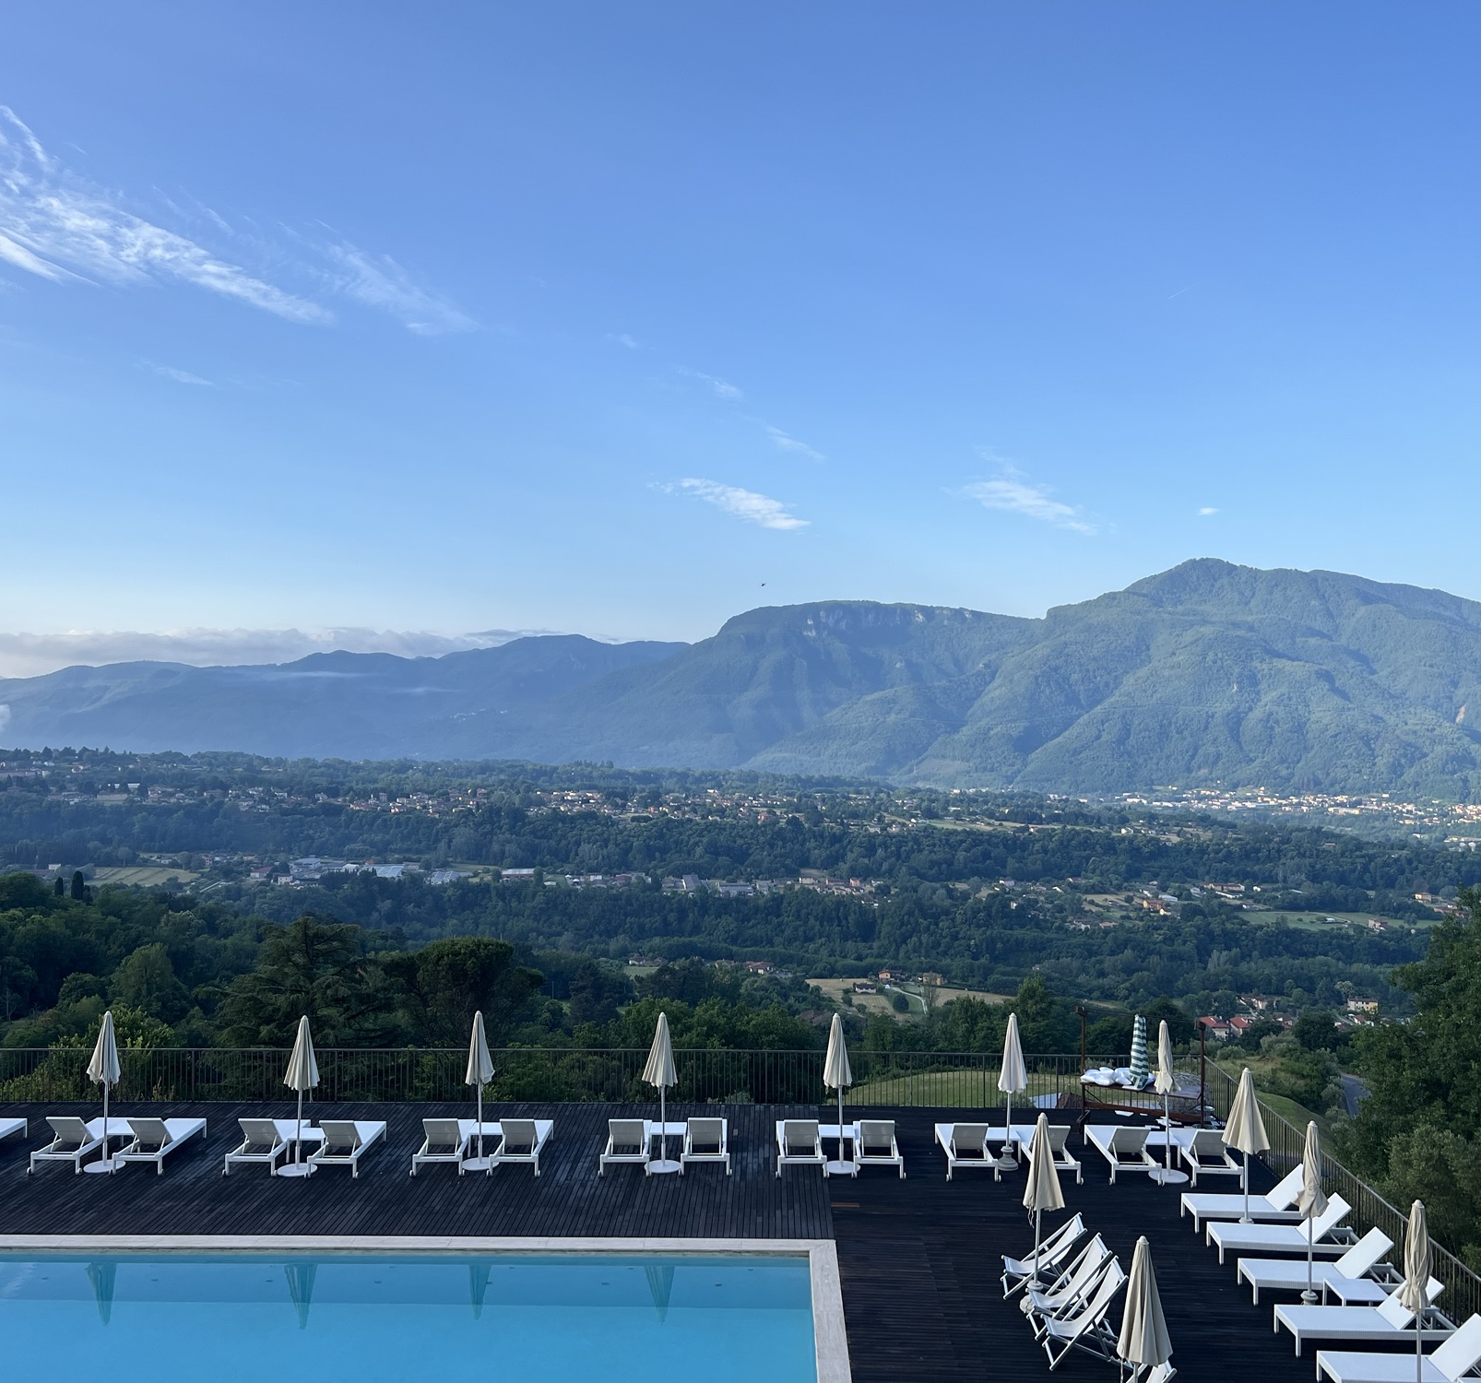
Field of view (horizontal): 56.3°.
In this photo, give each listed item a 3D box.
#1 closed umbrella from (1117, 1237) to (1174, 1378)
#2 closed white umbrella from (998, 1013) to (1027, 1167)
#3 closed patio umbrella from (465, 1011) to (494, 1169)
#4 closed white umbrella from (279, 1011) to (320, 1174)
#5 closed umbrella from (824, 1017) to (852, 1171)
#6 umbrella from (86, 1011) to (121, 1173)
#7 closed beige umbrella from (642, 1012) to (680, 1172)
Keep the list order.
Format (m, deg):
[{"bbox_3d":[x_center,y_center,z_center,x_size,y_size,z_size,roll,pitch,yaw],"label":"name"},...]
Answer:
[{"bbox_3d":[3.654,6.224,12.777,0.530,2.390,0.530,3,-1,1],"label":"closed umbrella"},{"bbox_3d":[4.335,6.404,22.220,0.490,2.490,0.490,2,-1,1],"label":"closed white umbrella"},{"bbox_3d":[-4.213,6.427,22.455,0.570,2.490,0.570,-1,-1,1],"label":"closed patio umbrella"},{"bbox_3d":[-7.053,6.446,22.259,0.590,2.460,0.590,2,-1,1],"label":"closed white umbrella"},{"bbox_3d":[1.597,6.416,22.270,0.560,2.480,0.560,-2,-1,1],"label":"closed umbrella"},{"bbox_3d":[-10.237,6.433,22.393,0.590,2.510,0.590,0,-1,1],"label":"umbrella"},{"bbox_3d":[-1.237,6.418,22.300,0.590,2.490,0.590,0,-1,1],"label":"closed beige umbrella"}]

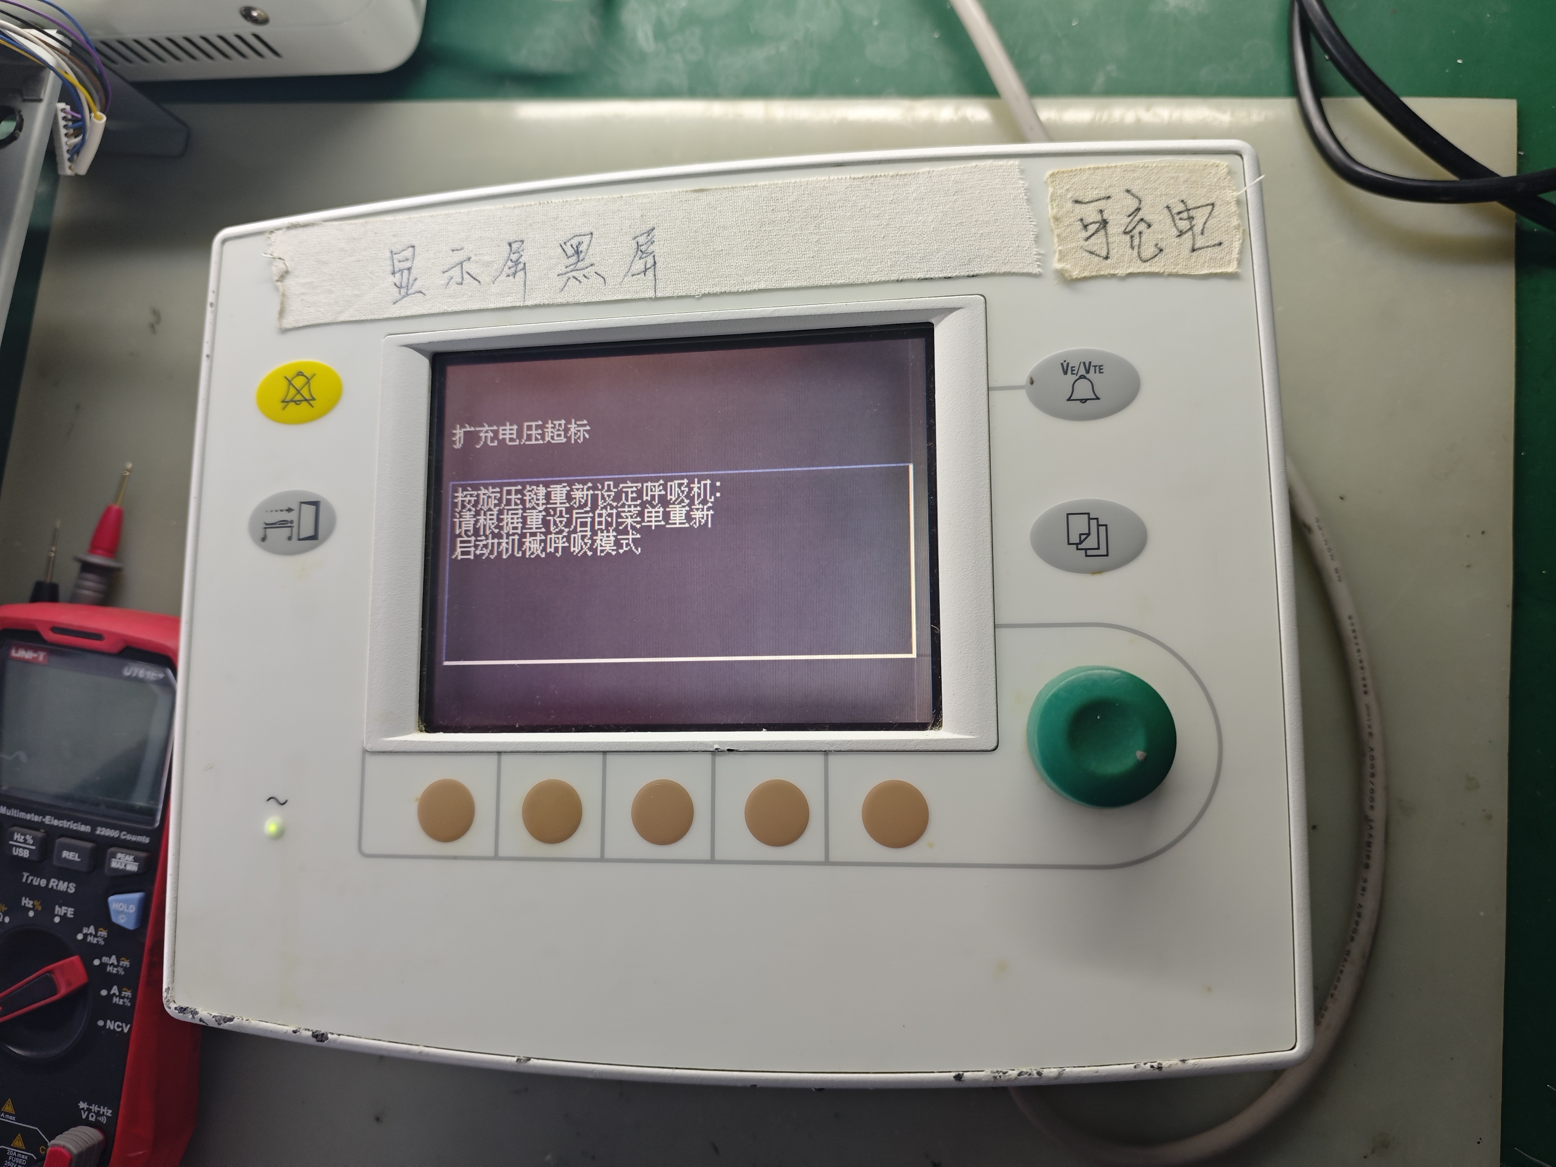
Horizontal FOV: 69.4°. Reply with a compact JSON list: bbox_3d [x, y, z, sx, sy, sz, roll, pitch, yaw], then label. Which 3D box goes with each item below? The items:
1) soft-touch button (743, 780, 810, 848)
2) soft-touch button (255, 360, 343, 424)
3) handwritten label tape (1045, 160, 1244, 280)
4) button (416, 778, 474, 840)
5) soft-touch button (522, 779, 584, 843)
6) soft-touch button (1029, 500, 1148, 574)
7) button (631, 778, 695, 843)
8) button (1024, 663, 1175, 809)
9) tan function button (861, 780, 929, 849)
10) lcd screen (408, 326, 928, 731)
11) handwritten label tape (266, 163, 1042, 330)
[{"bbox_3d":[0.000,0.049,0.239,0.014,0.003,0.014,-1,83,9],"label":"soft-touch button"},{"bbox_3d":[-0.115,-0.046,0.270,0.023,0.003,0.016,-1,83,9],"label":"soft-touch button"},{"bbox_3d":[0.079,-0.078,0.243,0.040,0.001,0.027,-1,83,9],"label":"handwritten label tape"},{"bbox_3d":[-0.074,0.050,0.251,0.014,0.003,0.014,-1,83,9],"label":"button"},{"bbox_3d":[-0.049,0.050,0.247,0.014,0.003,0.014,-1,83,9],"label":"soft-touch button"},{"bbox_3d":[0.065,-0.010,0.236,0.024,0.003,0.016,-1,83,9],"label":"soft-touch button"},{"bbox_3d":[-0.025,0.049,0.243,0.014,0.003,0.014,-1,83,9],"label":"button"},{"bbox_3d":[0.065,0.031,0.224,0.029,0.014,0.029,-1,83,9],"label":"button"},{"bbox_3d":[0.025,0.048,0.235,0.014,0.003,0.014,-1,83,9],"label":"tan function button"},{"bbox_3d":[-0.024,-0.012,0.257,0.119,0.004,0.090,-1,83,9],"label":"lcd screen"},{"bbox_3d":[-0.034,-0.078,0.261,0.186,0.001,0.027,-1,83,9],"label":"handwritten label tape"}]

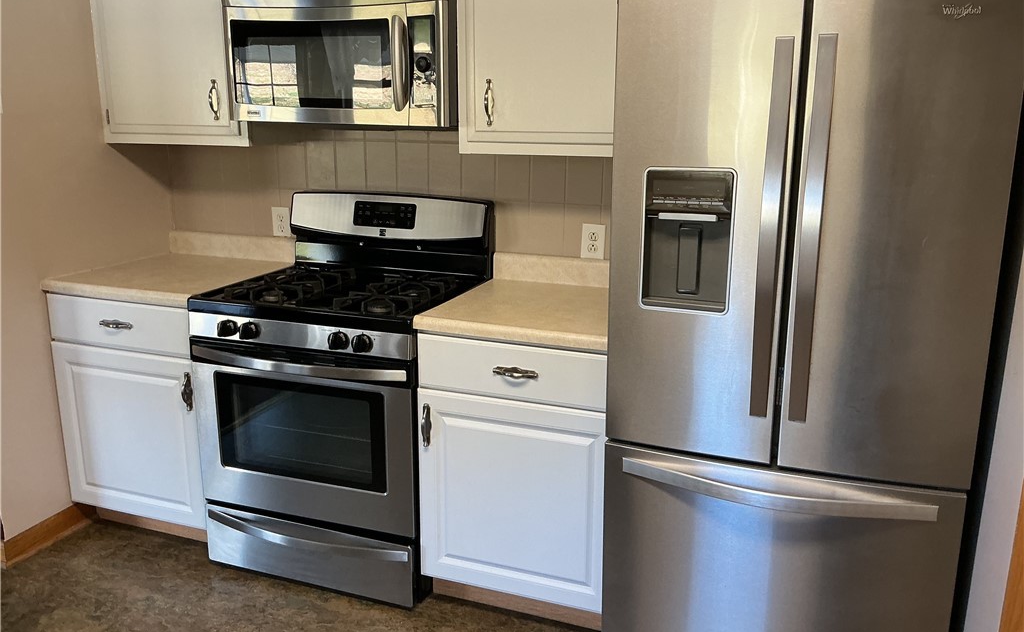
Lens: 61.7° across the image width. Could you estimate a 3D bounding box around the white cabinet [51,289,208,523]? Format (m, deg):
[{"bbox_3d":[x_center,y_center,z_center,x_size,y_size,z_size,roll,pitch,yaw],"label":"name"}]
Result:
[{"bbox_3d":[-1.177,0.253,3.142,0.605,0.770,0.604,5,15,20],"label":"white cabinet"}]

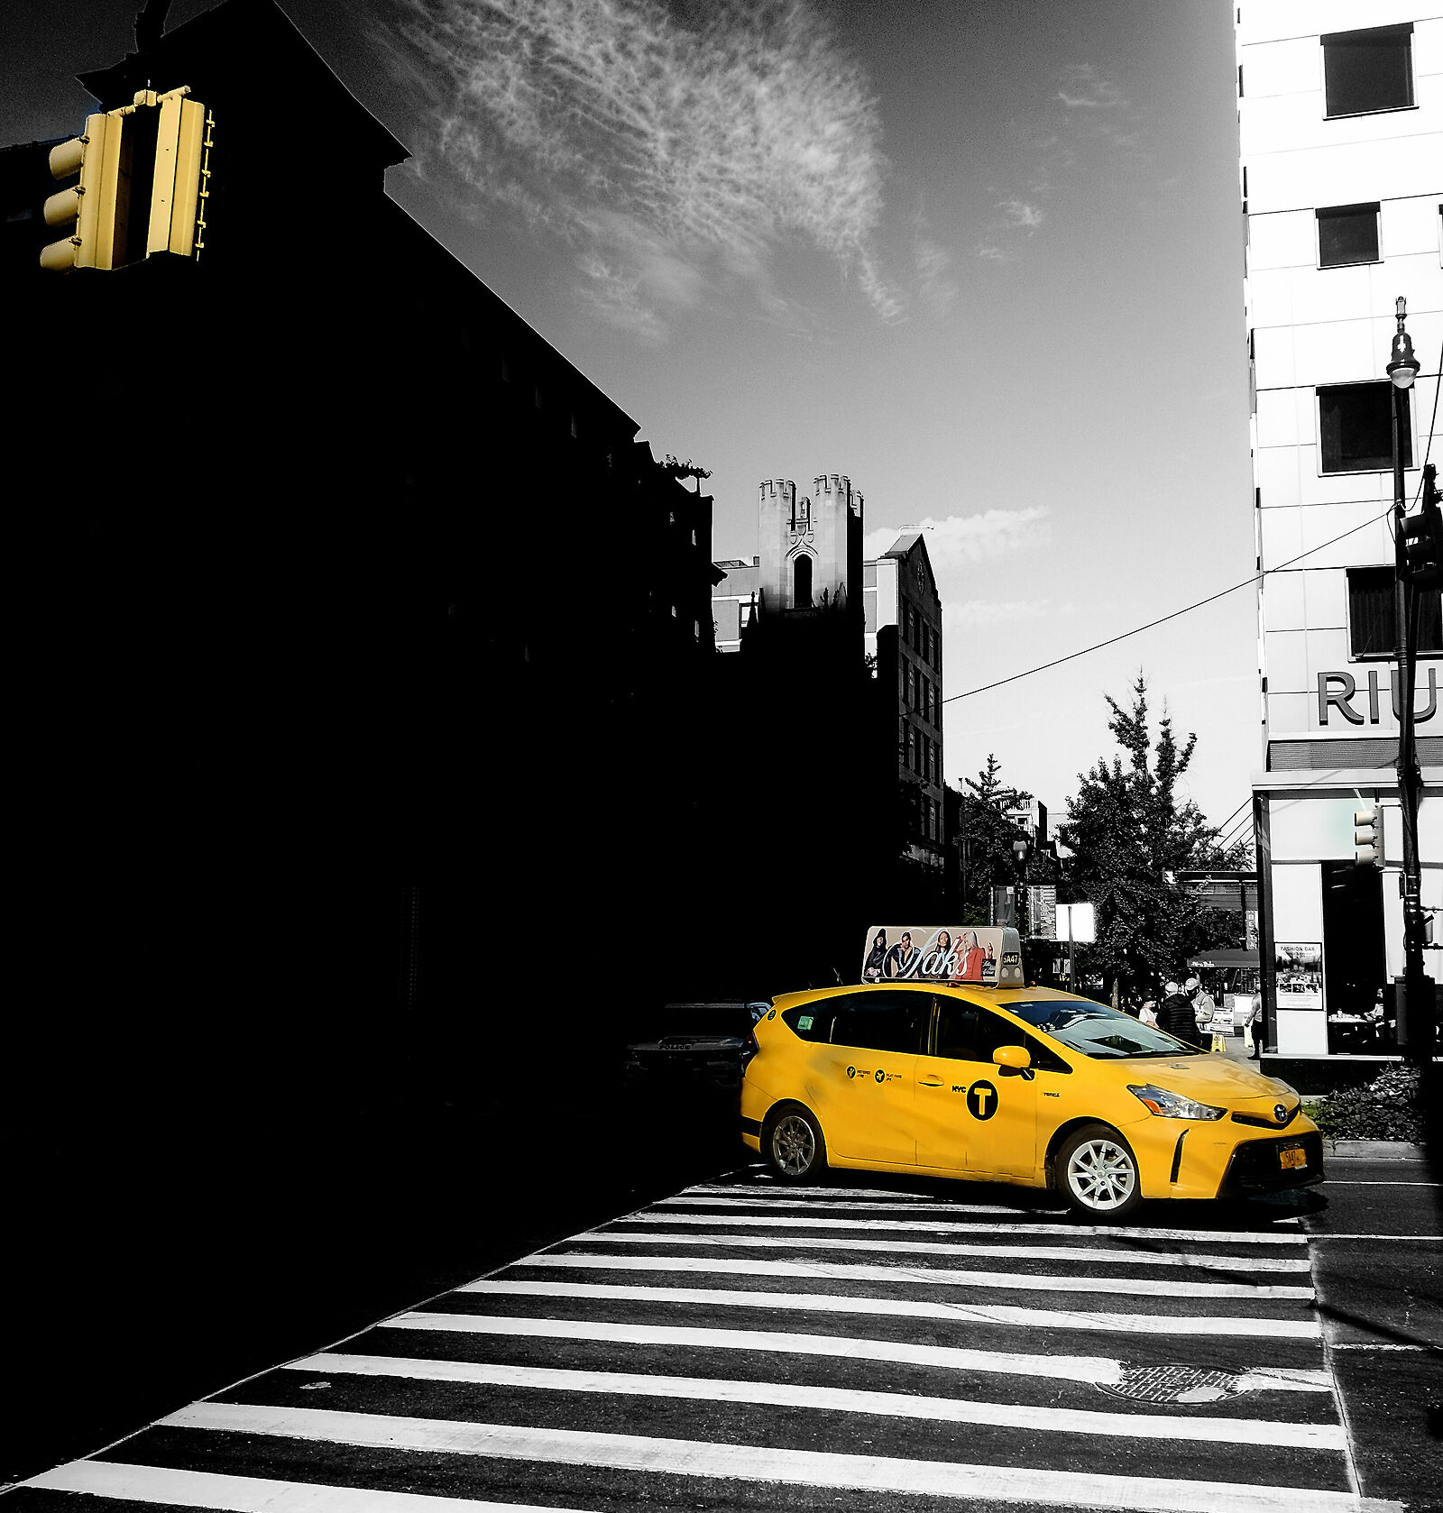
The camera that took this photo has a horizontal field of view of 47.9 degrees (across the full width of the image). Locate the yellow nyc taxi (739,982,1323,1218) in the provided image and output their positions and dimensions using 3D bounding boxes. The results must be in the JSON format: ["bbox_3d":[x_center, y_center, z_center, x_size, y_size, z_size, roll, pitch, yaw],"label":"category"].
[{"bbox_3d":[2.180,2.560,12.630,4.630,1.575,1.800,-7,-10,43],"label":"yellow nyc taxi"}]

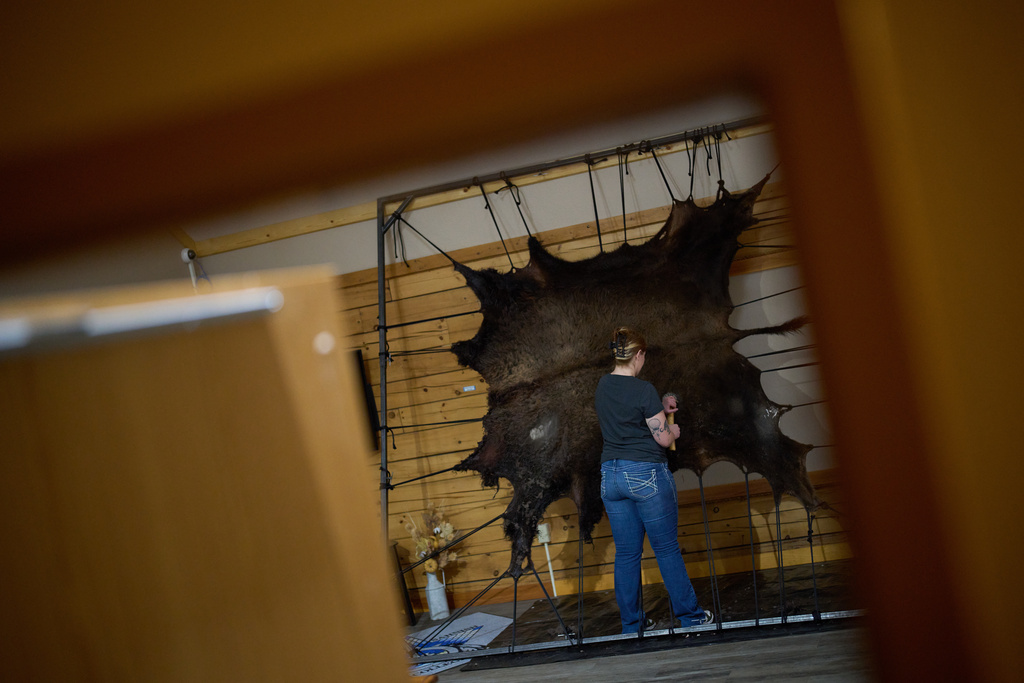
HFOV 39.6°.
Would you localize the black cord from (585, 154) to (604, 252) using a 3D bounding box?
[{"bbox_3d":[0.517,-0.858,8.791,0.055,0.688,0.050,-14,-24,18],"label":"black cord"}]

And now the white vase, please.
[{"bbox_3d":[-0.494,1.655,9.324,0.135,0.302,0.122,-11,1,-3],"label":"white vase"}]

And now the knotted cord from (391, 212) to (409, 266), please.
[{"bbox_3d":[-0.729,-0.675,9.299,0.085,0.343,0.060,-11,1,18],"label":"knotted cord"}]

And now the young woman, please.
[{"bbox_3d":[0.754,0.751,7.845,0.480,1.660,0.500,-10,2,45],"label":"young woman"}]

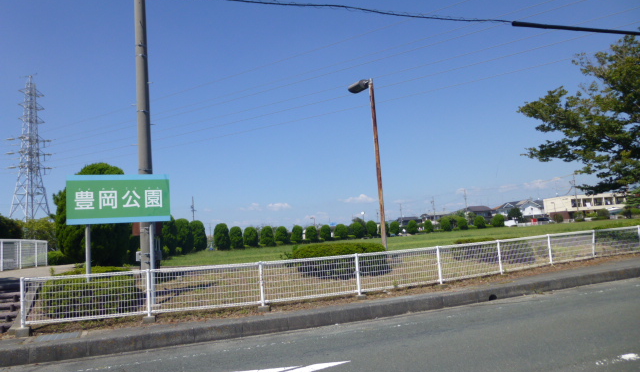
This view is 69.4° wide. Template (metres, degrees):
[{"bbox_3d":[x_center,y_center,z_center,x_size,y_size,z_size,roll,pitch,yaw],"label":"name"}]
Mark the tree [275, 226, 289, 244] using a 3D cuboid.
[{"bbox_3d":[-3.290,4.243,39.500,1.196,1.557,1.196,-3,-6,-5],"label":"tree"}]

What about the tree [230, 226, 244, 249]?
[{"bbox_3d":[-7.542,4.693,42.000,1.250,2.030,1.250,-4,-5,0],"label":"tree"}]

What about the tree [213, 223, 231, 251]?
[{"bbox_3d":[-7.103,3.678,33.500,1.232,1.984,1.232,-2,-6,-12],"label":"tree"}]

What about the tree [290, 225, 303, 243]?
[{"bbox_3d":[-2.085,4.324,41.000,1.064,1.634,1.064,-3,-5,-3],"label":"tree"}]

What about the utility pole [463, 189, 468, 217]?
[{"bbox_3d":[43.592,6.569,138.000,0.500,11.346,0.500,-2,-6,-22],"label":"utility pole"}]

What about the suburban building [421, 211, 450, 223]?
[{"bbox_3d":[38.358,11.458,153.500,10.000,6.300,7.500,-4,-5,0],"label":"suburban building"}]

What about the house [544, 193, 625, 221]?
[{"bbox_3d":[64.216,5.814,110.776,15.500,6.800,10.600,-3,-5,-7],"label":"house"}]

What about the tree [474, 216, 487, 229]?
[{"bbox_3d":[29.169,6.633,84.000,2.145,2.192,2.145,-2,-6,-22],"label":"tree"}]

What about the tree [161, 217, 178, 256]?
[{"bbox_3d":[-8.821,2.921,27.000,1.140,2.630,1.140,-4,-5,0],"label":"tree"}]

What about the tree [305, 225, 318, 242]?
[{"bbox_3d":[-0.763,4.323,41.500,1.257,1.546,1.257,-4,-5,-1],"label":"tree"}]

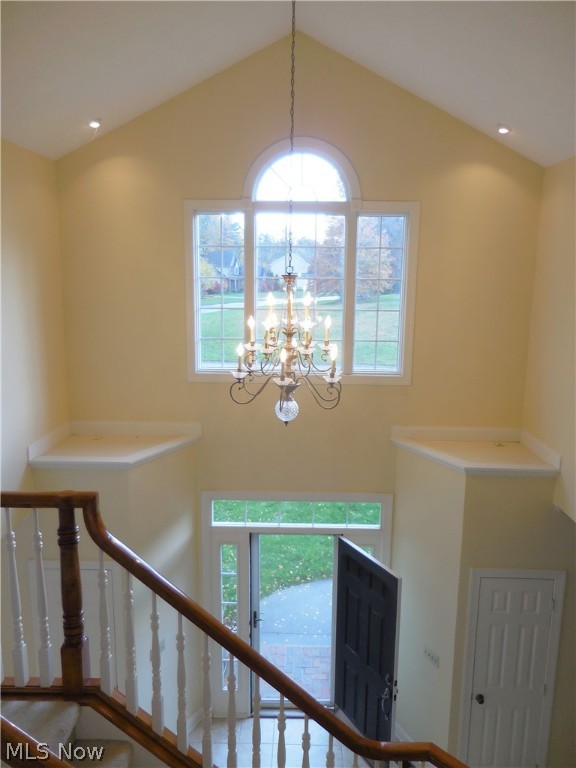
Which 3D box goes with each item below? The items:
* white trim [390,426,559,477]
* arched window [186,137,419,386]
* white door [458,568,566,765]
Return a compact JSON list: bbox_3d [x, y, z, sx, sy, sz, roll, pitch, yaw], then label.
[{"bbox_3d":[1.596,0.580,4.863,1.240,0.208,0.825,1,10,2],"label":"white trim"},{"bbox_3d":[0.117,-1.085,5.049,2.110,2.203,0.080,1,10,2],"label":"arched window"},{"bbox_3d":[1.921,2.601,4.825,0.801,2.140,0.070,1,10,2],"label":"white door"}]

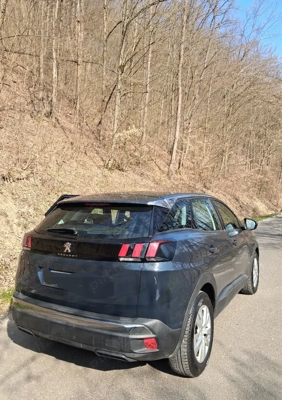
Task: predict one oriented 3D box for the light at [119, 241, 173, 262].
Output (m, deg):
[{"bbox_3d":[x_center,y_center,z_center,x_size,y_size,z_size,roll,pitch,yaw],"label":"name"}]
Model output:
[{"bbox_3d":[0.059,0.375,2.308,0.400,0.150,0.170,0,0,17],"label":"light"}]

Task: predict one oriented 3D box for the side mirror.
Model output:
[{"bbox_3d":[1.534,0.334,4.342,0.185,0.165,0.120,0,0,29],"label":"side mirror"}]

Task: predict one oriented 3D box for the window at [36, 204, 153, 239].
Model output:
[{"bbox_3d":[-0.455,0.170,2.753,1.230,0.340,0.090,0,-36,29],"label":"window"}]

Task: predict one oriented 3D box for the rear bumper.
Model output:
[{"bbox_3d":[-0.543,0.971,2.591,1.760,0.360,0.400,0,0,29],"label":"rear bumper"}]

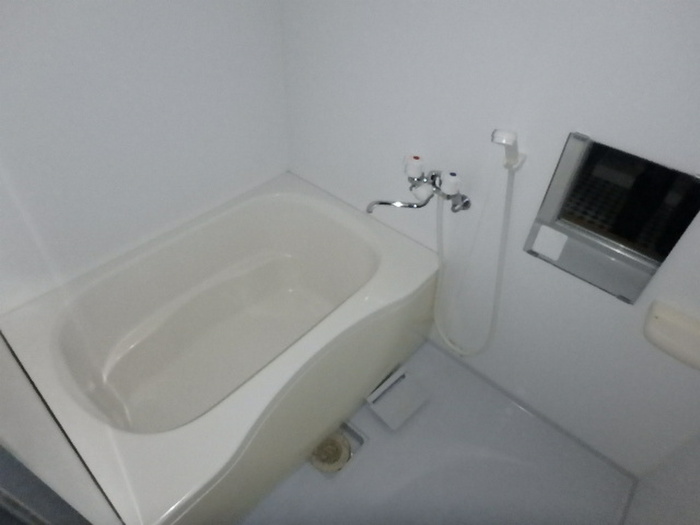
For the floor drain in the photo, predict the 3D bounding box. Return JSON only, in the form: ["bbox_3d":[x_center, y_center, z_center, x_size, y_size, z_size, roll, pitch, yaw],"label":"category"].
[{"bbox_3d":[-0.063,0.608,1.373,0.135,0.020,0.135,2,41,-2],"label":"floor drain"}]

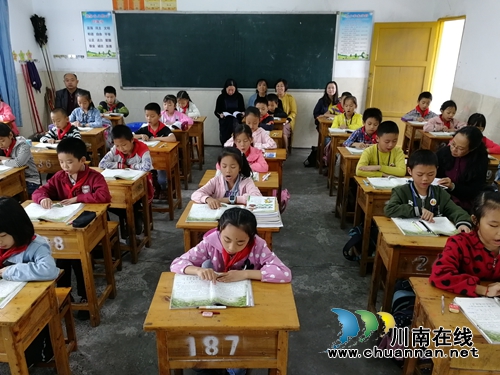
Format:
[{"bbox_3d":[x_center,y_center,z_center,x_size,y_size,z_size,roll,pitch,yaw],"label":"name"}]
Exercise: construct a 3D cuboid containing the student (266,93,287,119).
[{"bbox_3d":[0.309,-0.784,5.534,0.433,1.092,0.567,1,21,4],"label":"student"}]

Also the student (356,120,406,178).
[{"bbox_3d":[1.086,0.013,3.380,0.447,1.182,0.579,1,21,3],"label":"student"}]

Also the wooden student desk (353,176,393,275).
[{"bbox_3d":[1.165,0.318,3.177,0.618,0.763,0.381,0,21,-1],"label":"wooden student desk"}]

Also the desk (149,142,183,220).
[{"bbox_3d":[-1.067,-0.071,4.167,0.618,0.763,0.381,2,21,4],"label":"desk"}]

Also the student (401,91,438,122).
[{"bbox_3d":[2.339,-0.782,5.503,0.470,1.120,0.580,1,21,2],"label":"student"}]

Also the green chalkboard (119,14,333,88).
[{"bbox_3d":[-0.397,-2.190,6.326,3.571,1.203,0.060,1,21,2],"label":"green chalkboard"}]

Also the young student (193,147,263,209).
[{"bbox_3d":[-0.155,0.250,2.842,0.474,1.133,0.567,1,21,4],"label":"young student"}]

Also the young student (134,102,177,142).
[{"bbox_3d":[-1.008,-0.353,4.313,0.470,1.130,0.580,1,21,2],"label":"young student"}]

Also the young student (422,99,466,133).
[{"bbox_3d":[2.359,-0.529,4.859,0.474,1.112,0.567,3,22,7],"label":"young student"}]

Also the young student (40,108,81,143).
[{"bbox_3d":[-1.987,-0.333,4.365,0.457,1.086,0.589,1,21,3],"label":"young student"}]

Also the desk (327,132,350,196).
[{"bbox_3d":[1.228,-0.298,4.779,0.600,0.753,0.380,1,21,2],"label":"desk"}]

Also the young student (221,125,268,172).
[{"bbox_3d":[-0.072,0.007,3.433,0.453,1.154,0.567,1,21,4],"label":"young student"}]

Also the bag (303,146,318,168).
[{"bbox_3d":[0.929,-0.474,5.872,0.270,0.310,0.230,7,22,19],"label":"bag"}]

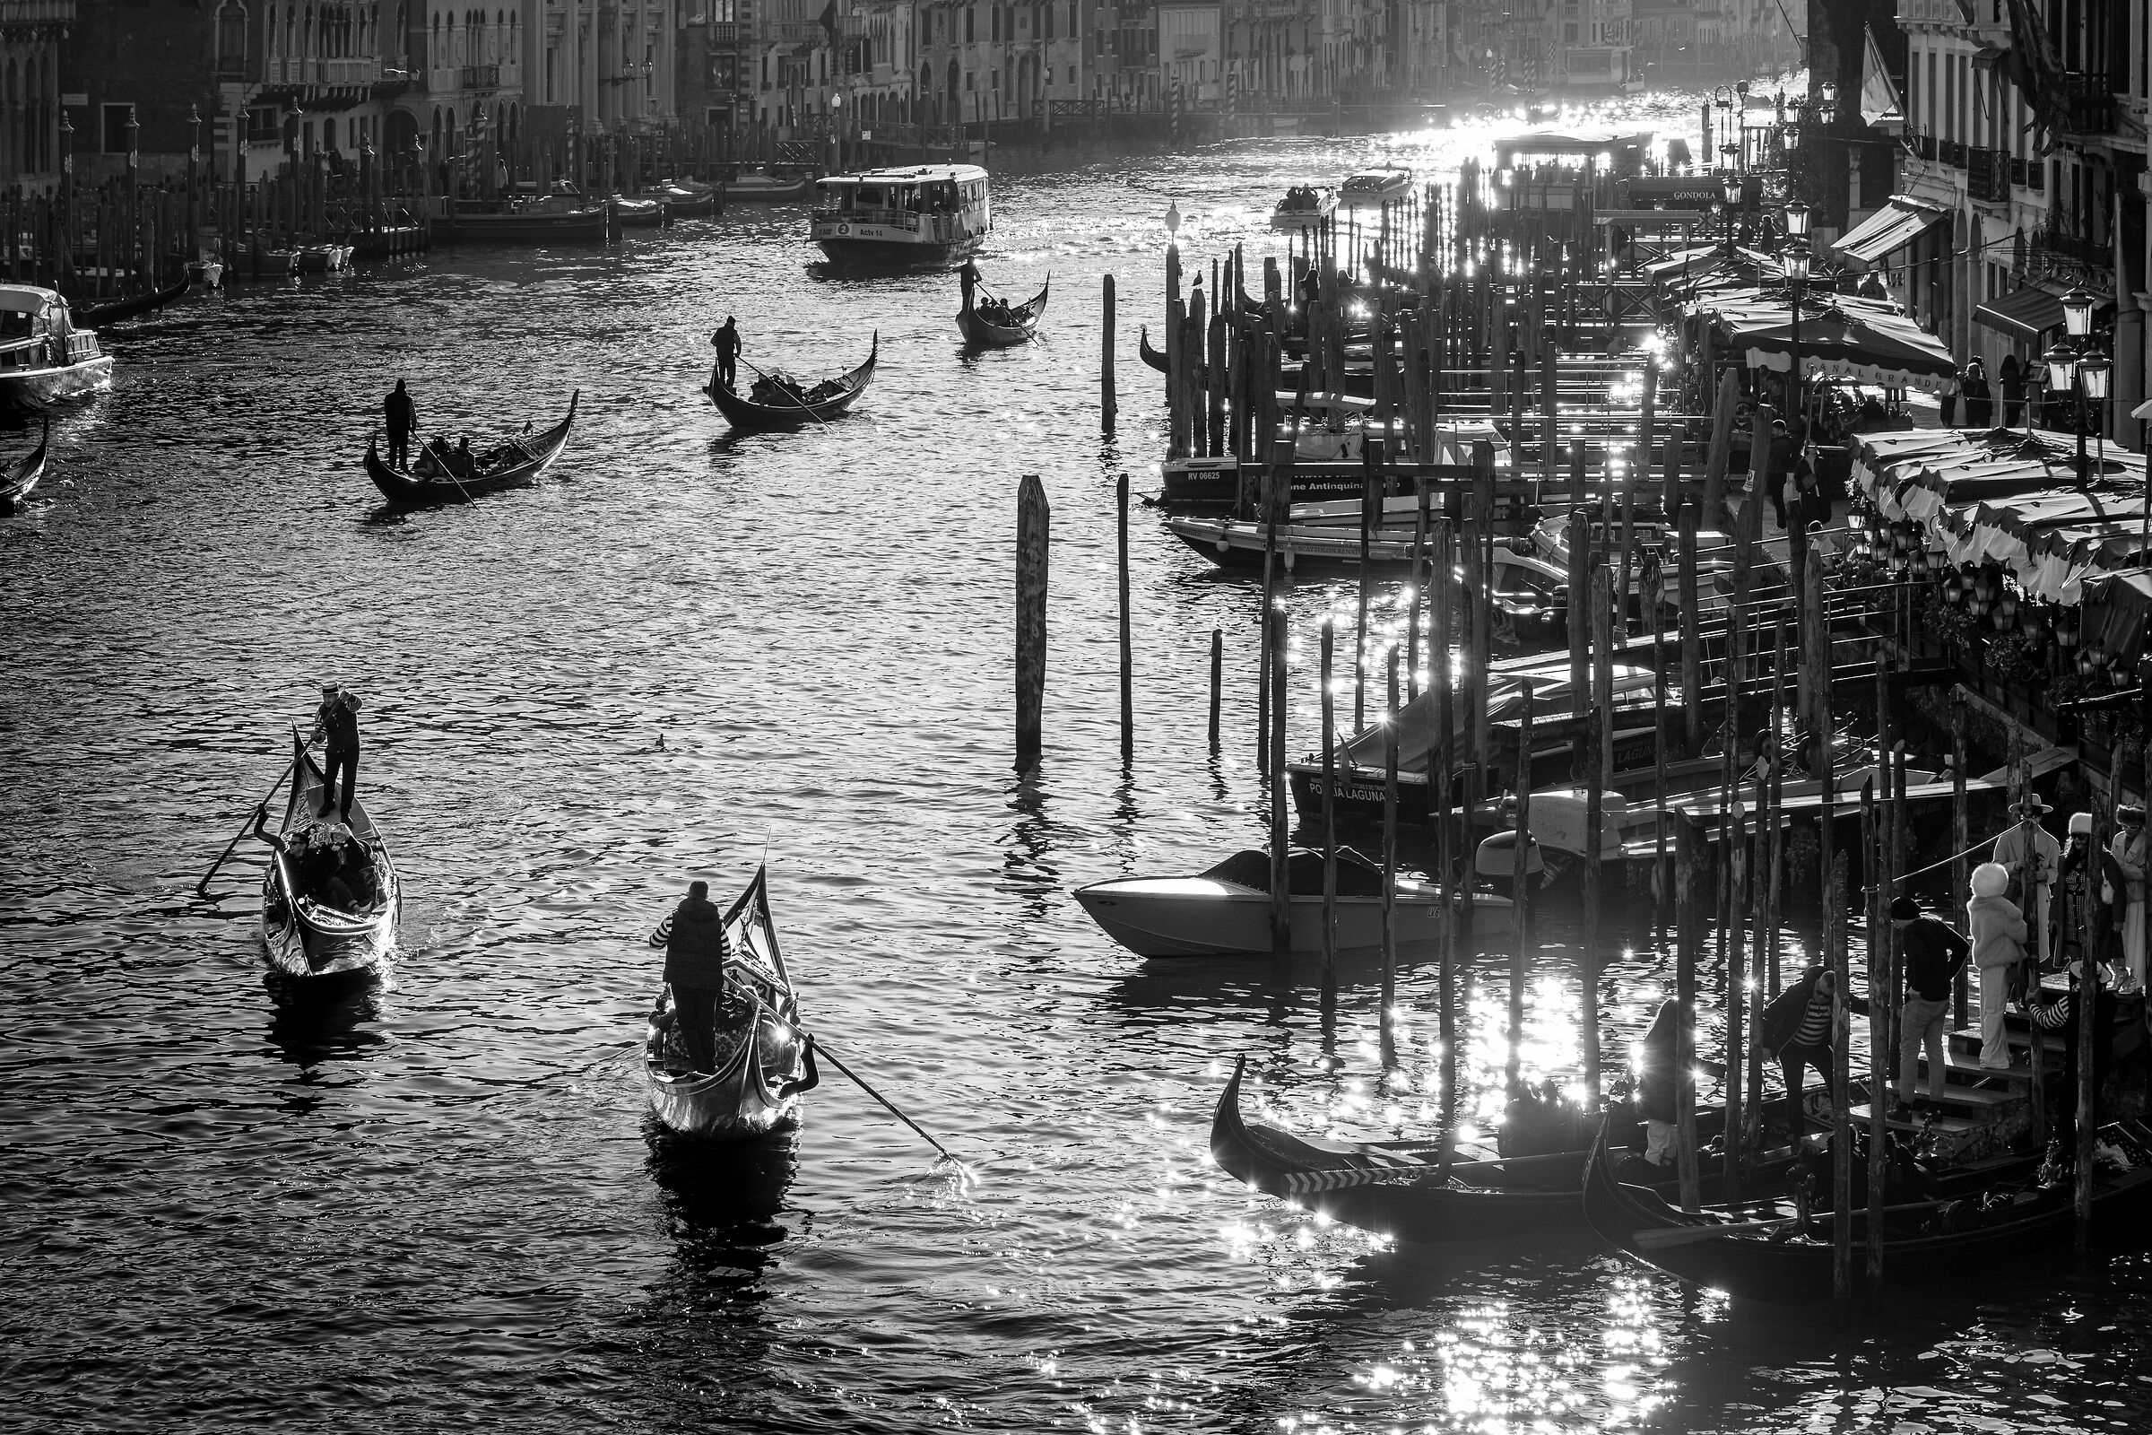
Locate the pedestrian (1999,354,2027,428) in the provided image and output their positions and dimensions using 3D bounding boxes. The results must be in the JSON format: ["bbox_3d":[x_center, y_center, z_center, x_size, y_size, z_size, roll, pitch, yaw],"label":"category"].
[{"bbox_3d":[17.588,-5.968,117.978,0.500,1.660,0.350,2,7,15],"label":"pedestrian"}]

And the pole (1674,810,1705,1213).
[{"bbox_3d":[4.836,2.553,49.589,0.147,3.630,0.147,-2,7,0],"label":"pole"}]

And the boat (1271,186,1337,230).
[{"bbox_3d":[8.610,-18.885,232.574,2.000,1.500,6.800,1,7,9],"label":"boat"}]

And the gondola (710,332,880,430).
[{"bbox_3d":[-6.267,-7.626,142.171,1.450,1.700,10.800,2,7,17],"label":"gondola"}]

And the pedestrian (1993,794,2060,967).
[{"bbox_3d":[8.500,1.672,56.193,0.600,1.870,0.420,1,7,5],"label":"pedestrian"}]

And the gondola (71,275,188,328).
[{"bbox_3d":[-31.599,-12.832,194.970,1.450,1.550,10.800,5,9,39],"label":"gondola"}]

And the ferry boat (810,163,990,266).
[{"bbox_3d":[-6.381,-17.543,214.700,4.200,3.200,21.500,1,7,5],"label":"ferry boat"}]

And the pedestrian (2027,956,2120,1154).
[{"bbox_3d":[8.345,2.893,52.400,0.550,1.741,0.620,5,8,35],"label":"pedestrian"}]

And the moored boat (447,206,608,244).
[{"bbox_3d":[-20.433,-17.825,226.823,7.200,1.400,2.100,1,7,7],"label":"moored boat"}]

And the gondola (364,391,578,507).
[{"bbox_3d":[-11.605,-5.221,122.399,1.450,1.700,10.800,2,7,16],"label":"gondola"}]

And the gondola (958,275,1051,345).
[{"bbox_3d":[-2.170,-12.341,190.518,1.450,1.600,10.807,2,7,14],"label":"gondola"}]

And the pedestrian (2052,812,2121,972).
[{"bbox_3d":[8.982,1.625,55.740,0.600,1.610,0.420,1,7,11],"label":"pedestrian"}]

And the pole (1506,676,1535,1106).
[{"bbox_3d":[3.996,1.648,56.257,0.130,3.940,0.130,2,7,0],"label":"pole"}]

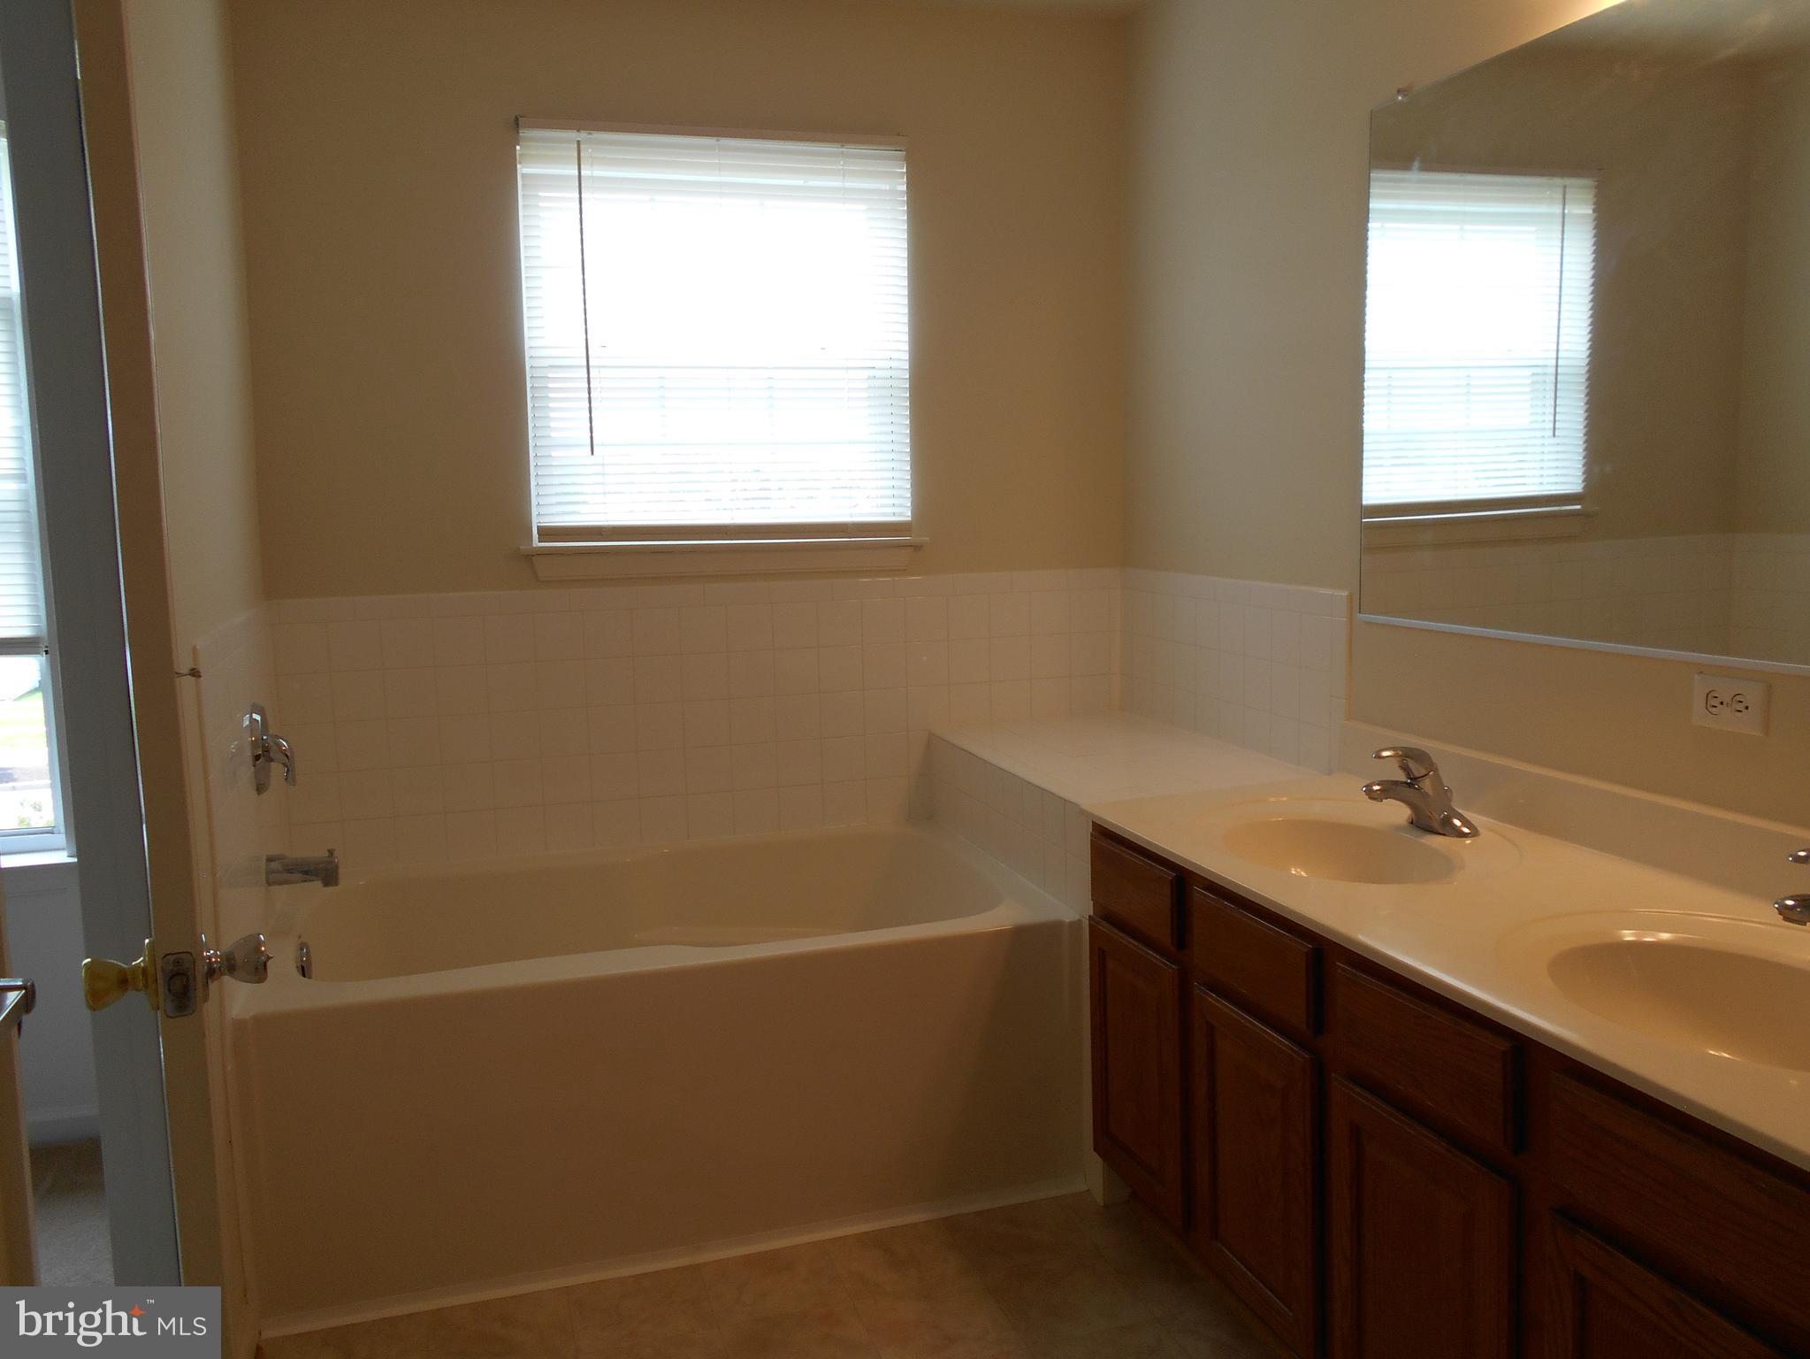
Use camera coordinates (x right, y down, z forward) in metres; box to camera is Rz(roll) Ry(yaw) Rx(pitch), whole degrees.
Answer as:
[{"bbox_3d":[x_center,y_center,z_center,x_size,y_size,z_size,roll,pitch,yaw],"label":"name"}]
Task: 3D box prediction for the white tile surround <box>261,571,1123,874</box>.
[{"bbox_3d":[-0.404,0.075,3.246,2.012,0.607,0.022,-4,8,-16],"label":"white tile surround"}]

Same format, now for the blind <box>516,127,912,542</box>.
[{"bbox_3d":[-0.414,-0.782,3.135,0.881,0.907,0.040,-4,8,-16],"label":"blind"}]

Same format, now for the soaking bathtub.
[{"bbox_3d":[-0.495,0.712,2.837,1.487,0.540,0.872,-4,8,-16],"label":"soaking bathtub"}]

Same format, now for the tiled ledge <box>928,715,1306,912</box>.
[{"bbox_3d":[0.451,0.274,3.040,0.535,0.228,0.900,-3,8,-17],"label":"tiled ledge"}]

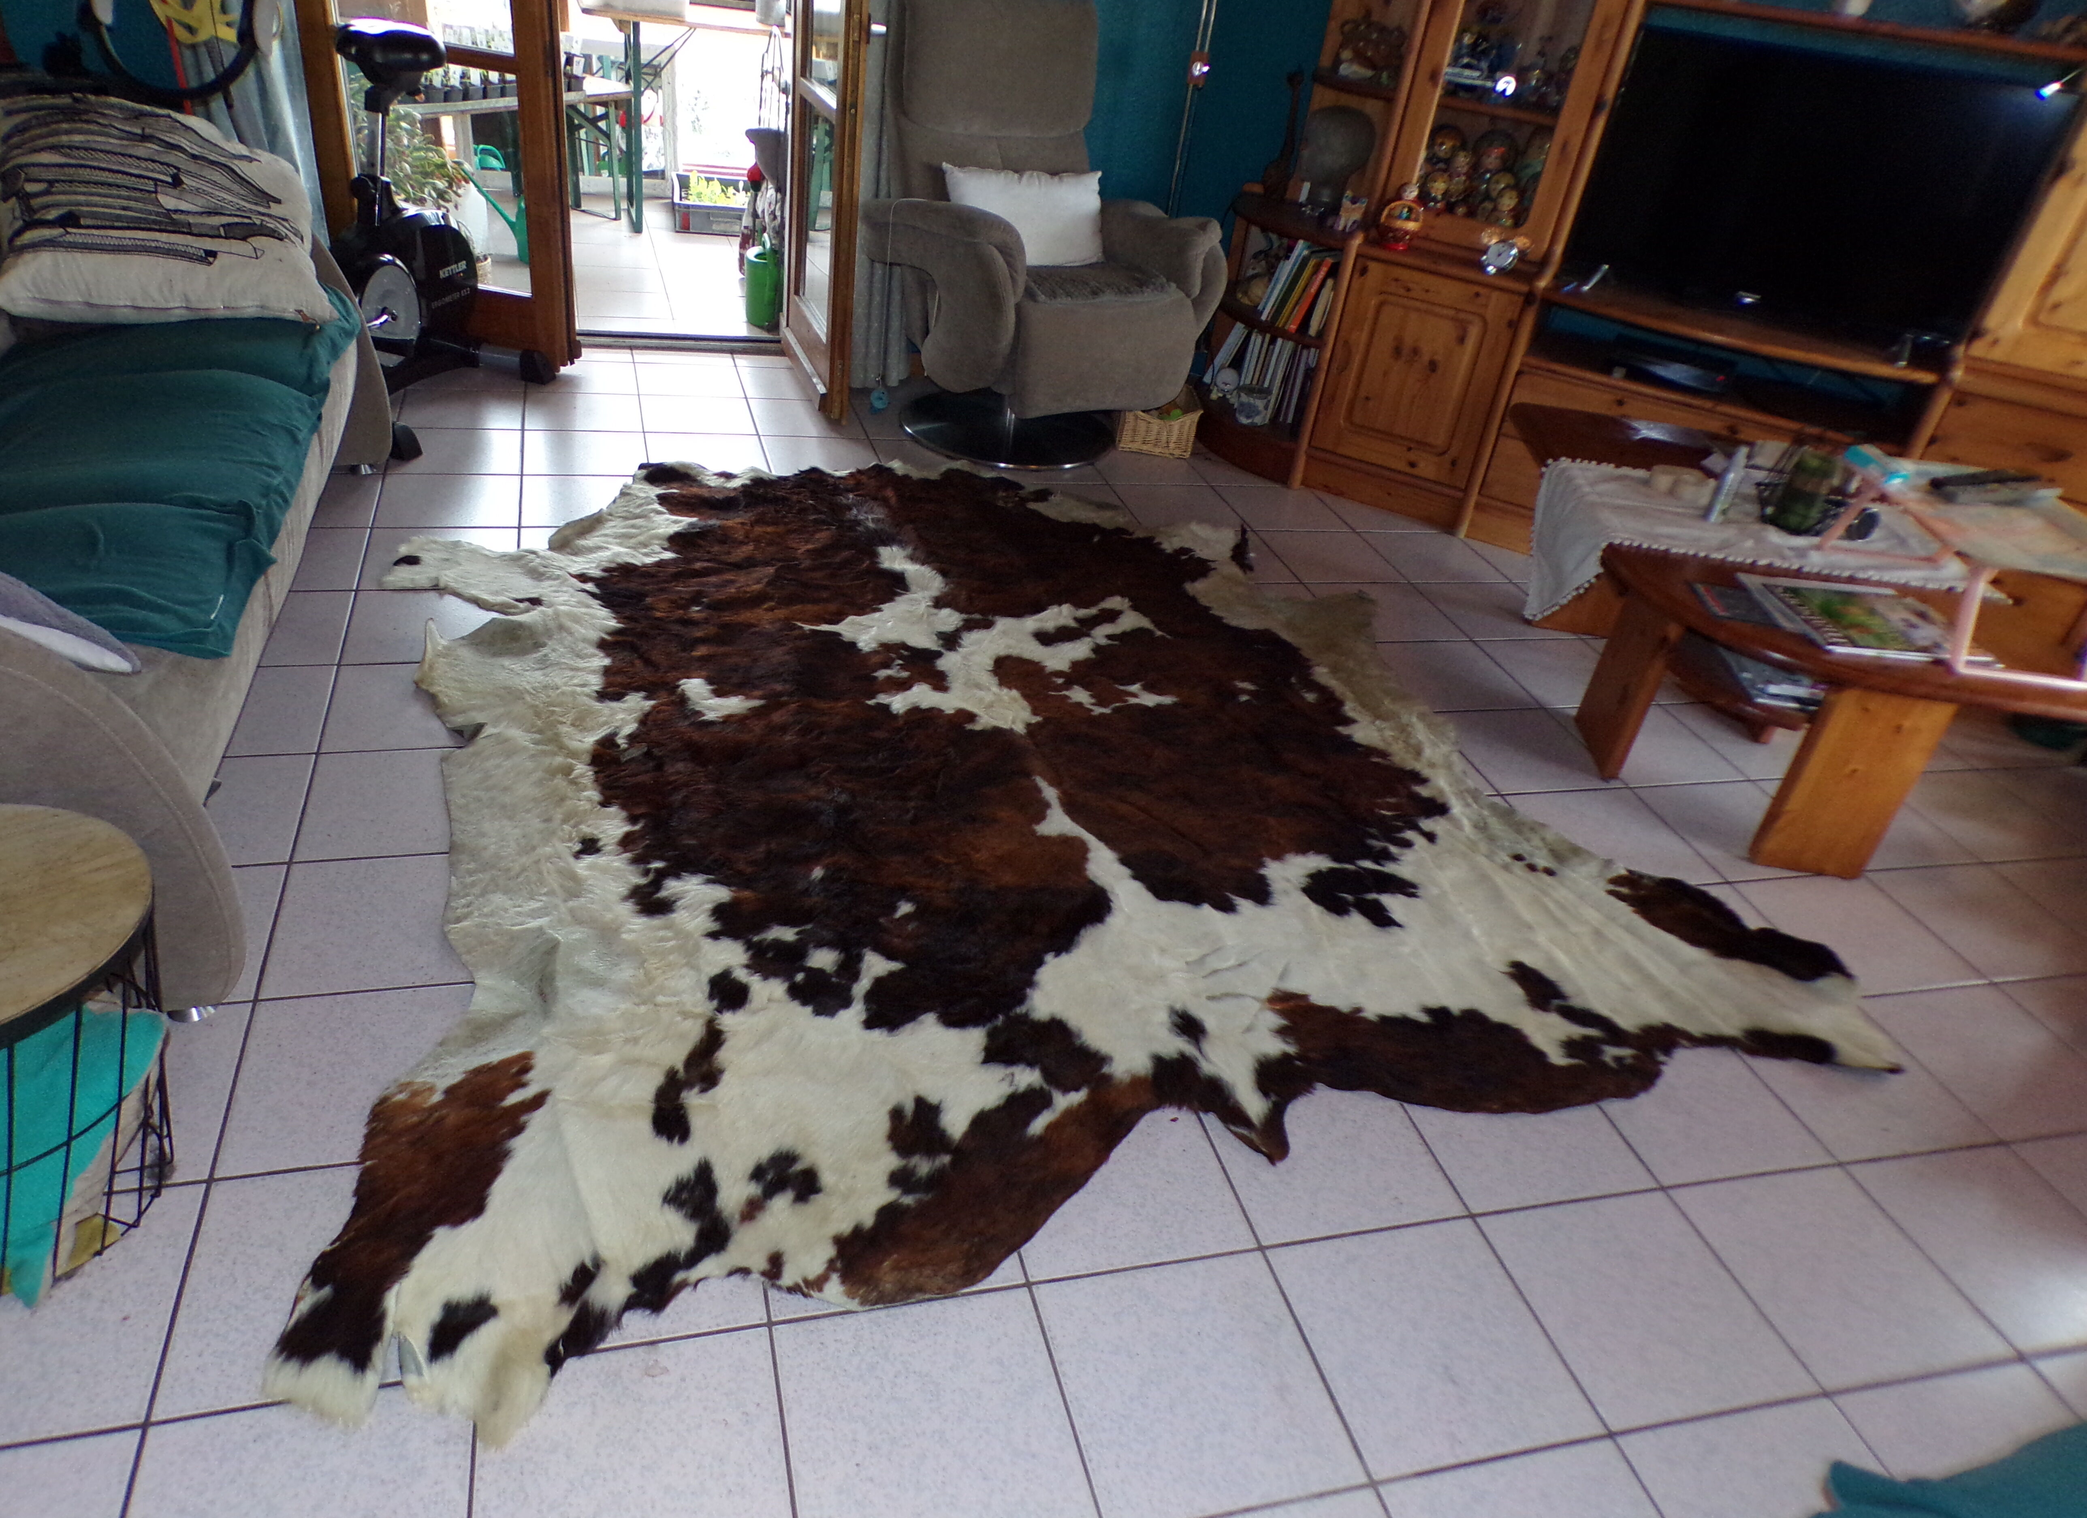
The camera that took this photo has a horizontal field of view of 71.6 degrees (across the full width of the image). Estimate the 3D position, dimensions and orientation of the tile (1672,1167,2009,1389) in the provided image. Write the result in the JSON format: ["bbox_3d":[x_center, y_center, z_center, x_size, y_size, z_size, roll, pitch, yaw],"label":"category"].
[{"bbox_3d":[1.032,0.663,1.888,0.300,0.010,0.306,-2,33,-17],"label":"tile"}]

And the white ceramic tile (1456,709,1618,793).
[{"bbox_3d":[1.000,-0.013,3.009,0.303,0.012,0.310,-2,33,-17],"label":"white ceramic tile"}]

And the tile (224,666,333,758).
[{"bbox_3d":[-1.411,-0.082,2.519,0.300,0.010,0.307,-2,33,-17],"label":"tile"}]

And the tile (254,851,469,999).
[{"bbox_3d":[-0.951,0.238,2.104,0.300,0.010,0.306,-2,33,-17],"label":"tile"}]

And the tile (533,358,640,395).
[{"bbox_3d":[-1.346,-1.116,4.227,0.303,0.012,0.310,-2,33,-17],"label":"tile"}]

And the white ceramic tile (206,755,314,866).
[{"bbox_3d":[-1.323,0.084,2.265,0.300,0.010,0.306,-2,33,-17],"label":"white ceramic tile"}]

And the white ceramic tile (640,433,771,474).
[{"bbox_3d":[-0.877,-0.785,3.780,0.300,0.010,0.306,-2,33,-17],"label":"white ceramic tile"}]

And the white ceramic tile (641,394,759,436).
[{"bbox_3d":[-0.963,-0.953,4.034,0.300,0.010,0.307,-2,33,-17],"label":"white ceramic tile"}]

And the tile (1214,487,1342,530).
[{"bbox_3d":[0.655,-0.679,3.973,0.300,0.010,0.306,-2,33,-17],"label":"tile"}]

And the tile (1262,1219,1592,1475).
[{"bbox_3d":[0.456,0.690,1.715,0.300,0.010,0.306,-2,33,-17],"label":"tile"}]

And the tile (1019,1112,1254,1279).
[{"bbox_3d":[0.083,0.536,1.876,0.300,0.010,0.307,-2,33,-17],"label":"tile"}]

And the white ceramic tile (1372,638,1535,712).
[{"bbox_3d":[0.904,-0.182,3.231,0.300,0.010,0.307,-2,33,-17],"label":"white ceramic tile"}]

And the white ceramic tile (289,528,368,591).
[{"bbox_3d":[-1.592,-0.417,3.043,0.303,0.012,0.310,-2,33,-17],"label":"white ceramic tile"}]

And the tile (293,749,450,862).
[{"bbox_3d":[-1.035,0.072,2.354,0.300,0.010,0.306,-2,33,-17],"label":"tile"}]

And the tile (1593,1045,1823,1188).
[{"bbox_3d":[0.961,0.505,2.165,0.303,0.012,0.310,-2,33,-17],"label":"tile"}]

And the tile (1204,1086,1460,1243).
[{"bbox_3d":[0.372,0.523,1.965,0.300,0.010,0.307,-2,33,-17],"label":"tile"}]

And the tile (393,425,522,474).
[{"bbox_3d":[-1.457,-0.761,3.607,0.300,0.010,0.307,-2,33,-17],"label":"tile"}]

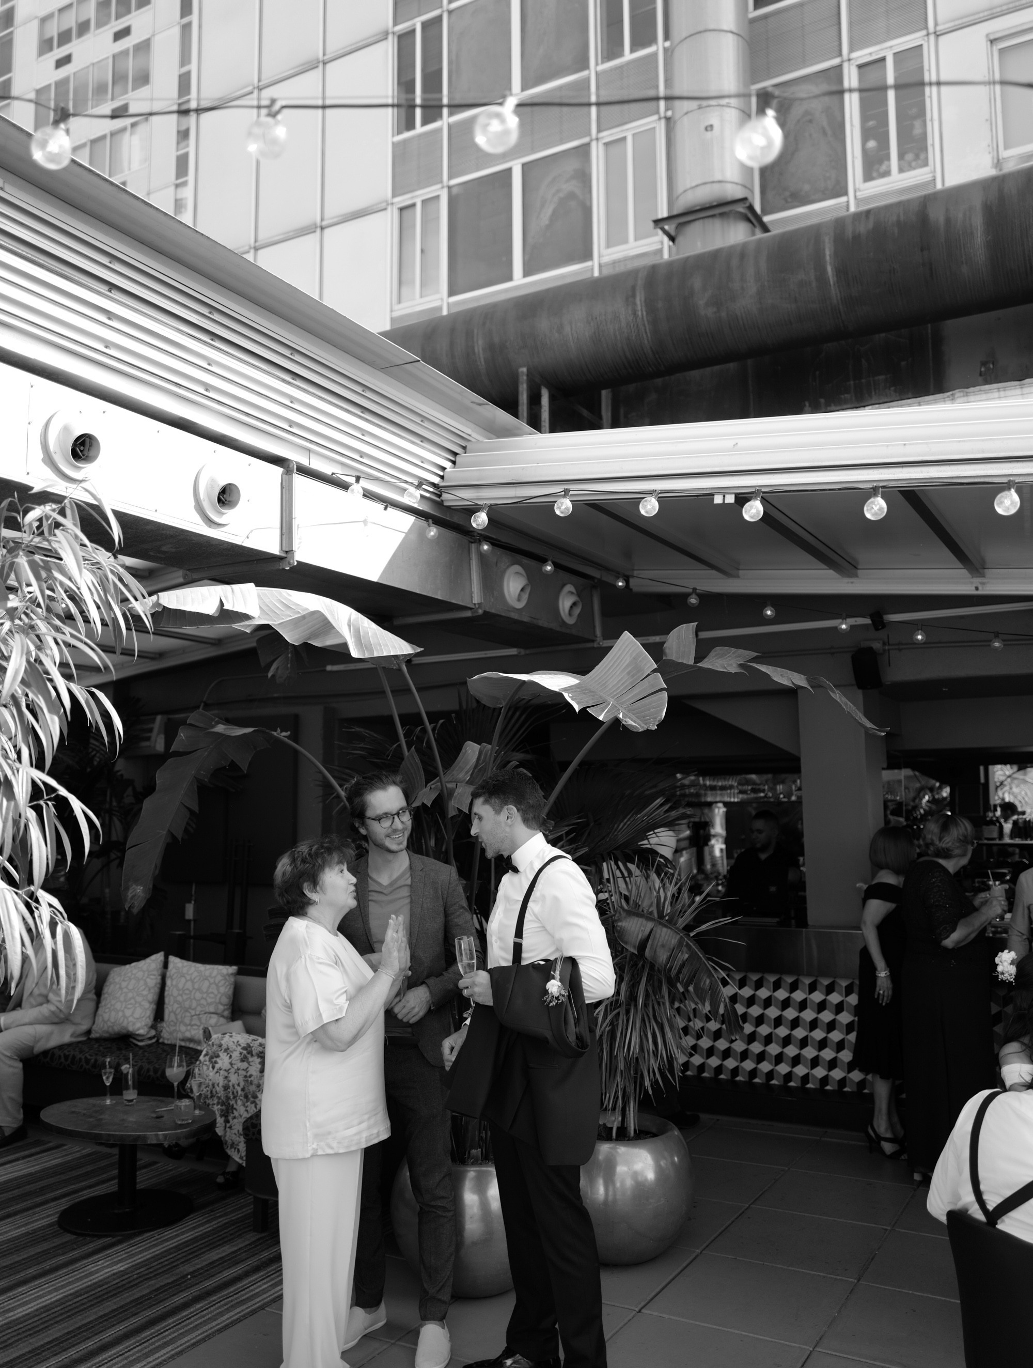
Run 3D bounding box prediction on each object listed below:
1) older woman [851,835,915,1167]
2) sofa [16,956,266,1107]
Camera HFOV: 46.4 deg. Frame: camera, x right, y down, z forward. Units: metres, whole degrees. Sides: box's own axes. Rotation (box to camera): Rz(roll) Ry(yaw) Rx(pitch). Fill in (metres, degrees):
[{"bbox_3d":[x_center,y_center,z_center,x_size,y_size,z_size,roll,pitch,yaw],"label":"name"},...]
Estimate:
[{"bbox_3d":[1.873,1.506,5.986,0.360,1.610,0.430,2,-6,-21],"label":"older woman"},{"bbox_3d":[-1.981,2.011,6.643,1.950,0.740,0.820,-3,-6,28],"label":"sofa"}]

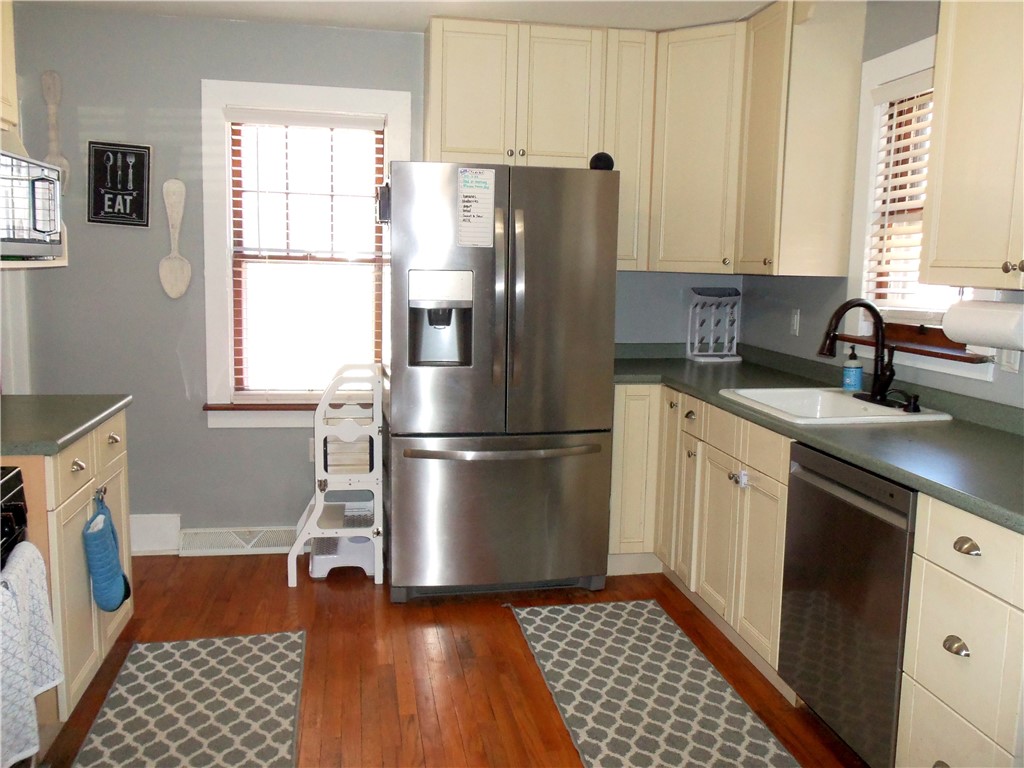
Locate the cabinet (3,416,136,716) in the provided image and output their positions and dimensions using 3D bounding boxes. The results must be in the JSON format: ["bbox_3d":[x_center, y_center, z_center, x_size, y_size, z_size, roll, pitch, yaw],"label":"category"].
[{"bbox_3d":[-1.553,0.536,2.440,0.624,0.813,0.714,0,8,-11],"label":"cabinet"}]

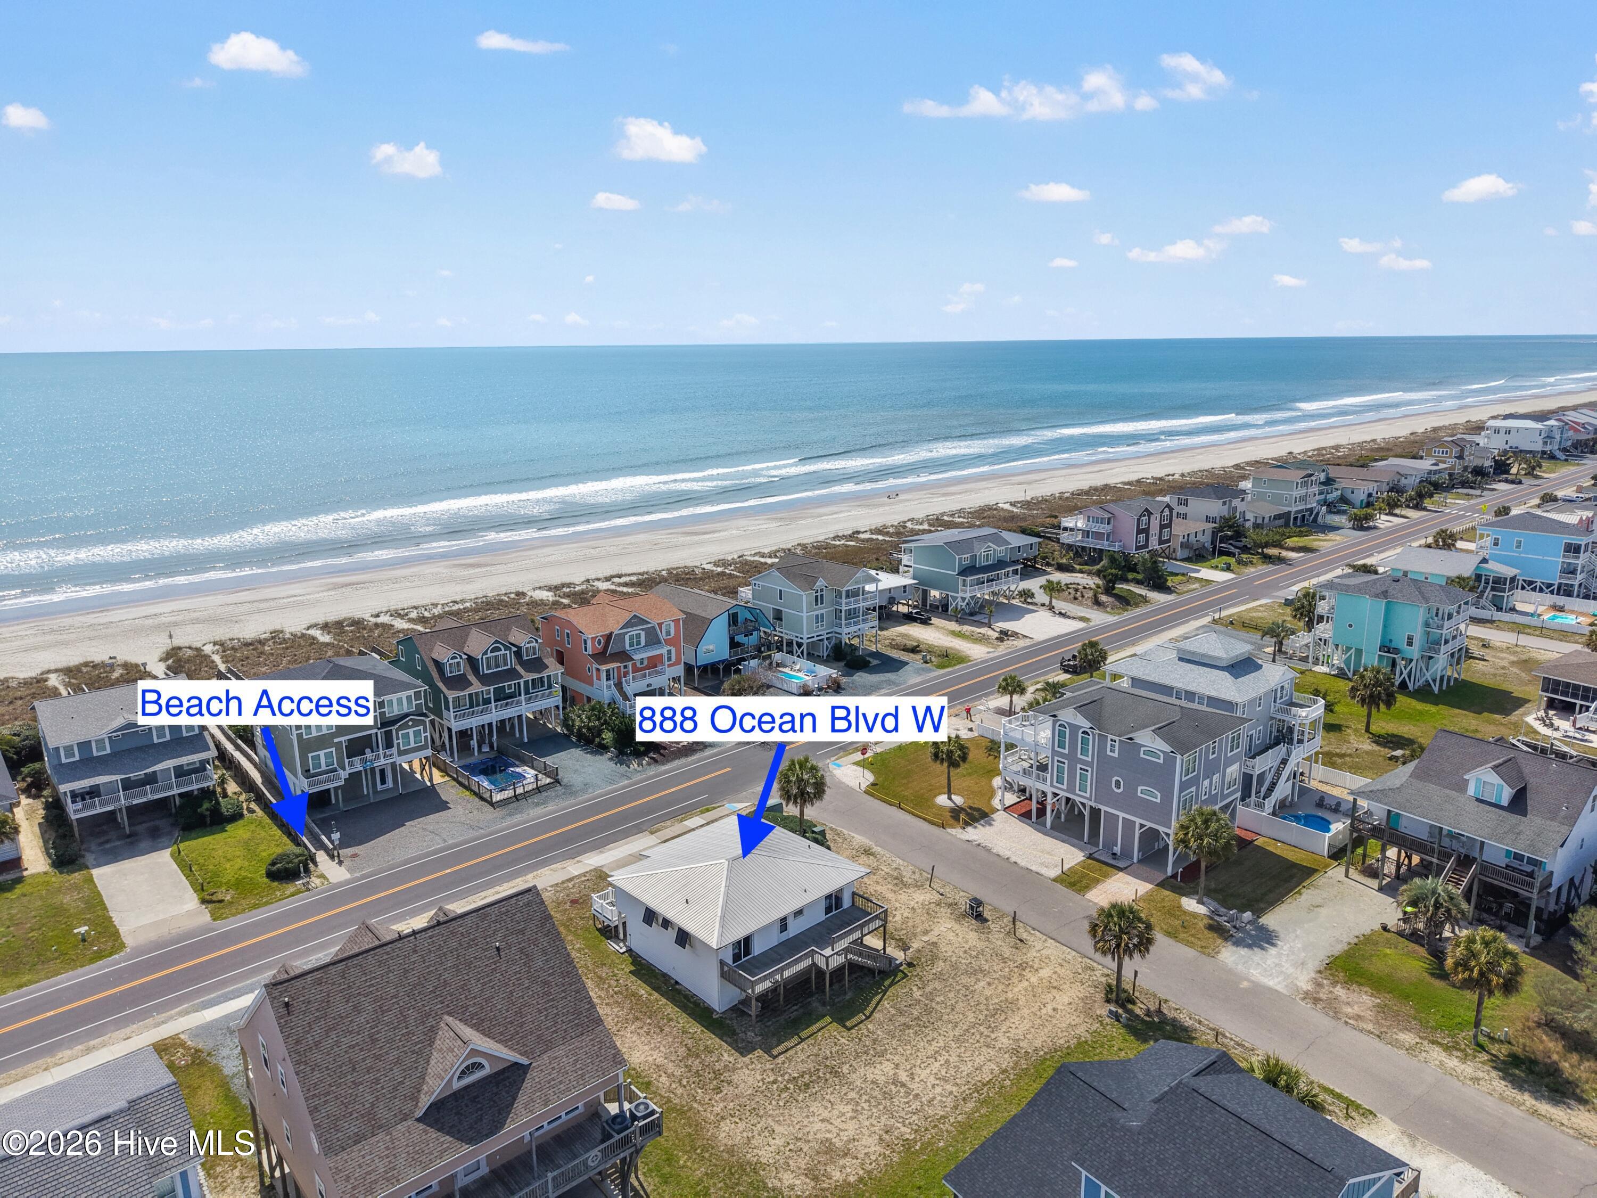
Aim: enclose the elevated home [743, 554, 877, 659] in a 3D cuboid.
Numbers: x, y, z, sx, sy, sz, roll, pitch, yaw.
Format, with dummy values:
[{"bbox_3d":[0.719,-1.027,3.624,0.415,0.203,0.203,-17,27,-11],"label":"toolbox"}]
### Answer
[{"bbox_3d":[1.833,0.610,140.458,10.718,11.010,16.467,-13,18,-42],"label":"elevated home"}]

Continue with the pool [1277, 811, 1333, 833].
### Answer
[{"bbox_3d":[40.199,18.418,88.322,5.200,1.100,4.500,-12,17,-40],"label":"pool"}]

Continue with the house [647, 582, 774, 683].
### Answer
[{"bbox_3d":[-12.010,3.550,133.760,12.700,8.400,15.300,-12,17,-41],"label":"house"}]

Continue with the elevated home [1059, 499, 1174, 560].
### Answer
[{"bbox_3d":[57.045,-12.277,197.481,14.000,11.200,15.000,-13,18,-43],"label":"elevated home"}]

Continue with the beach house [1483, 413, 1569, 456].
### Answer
[{"bbox_3d":[226.897,-50.485,347.075,11.887,11.497,19.487,-13,18,-42],"label":"beach house"}]

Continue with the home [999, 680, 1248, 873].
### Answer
[{"bbox_3d":[25.380,12.650,87.720,11.400,10.800,15.700,-12,18,-41],"label":"home"}]

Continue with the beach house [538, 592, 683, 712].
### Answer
[{"bbox_3d":[-22.480,5.990,130.560,13.440,11.460,16.500,-13,18,-43],"label":"beach house"}]

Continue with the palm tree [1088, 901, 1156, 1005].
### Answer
[{"bbox_3d":[19.189,21.017,65.870,3.826,6.800,3.826,4,14,17],"label":"palm tree"}]

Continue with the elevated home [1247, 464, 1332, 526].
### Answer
[{"bbox_3d":[101.709,-21.810,232.393,12.277,10.620,13.641,-13,18,-42],"label":"elevated home"}]

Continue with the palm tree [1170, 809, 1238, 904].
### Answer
[{"bbox_3d":[27.810,17.510,75.150,4.500,7.000,4.500,-1,13,0],"label":"palm tree"}]

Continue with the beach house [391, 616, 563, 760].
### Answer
[{"bbox_3d":[-33.158,8.107,113.660,13.000,11.400,14.000,-13,18,-43],"label":"beach house"}]

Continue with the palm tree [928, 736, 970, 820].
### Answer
[{"bbox_3d":[13.700,15.270,100.500,3.660,6.220,3.660,-1,13,0],"label":"palm tree"}]

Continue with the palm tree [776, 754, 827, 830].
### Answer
[{"bbox_3d":[0.170,16.610,92.870,4.250,7.410,4.250,-1,13,0],"label":"palm tree"}]

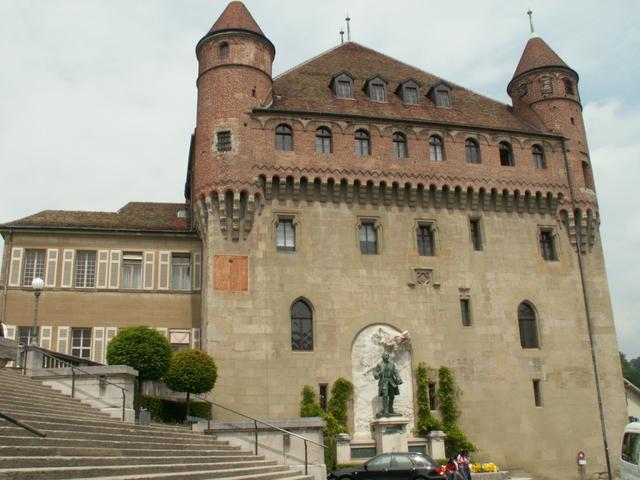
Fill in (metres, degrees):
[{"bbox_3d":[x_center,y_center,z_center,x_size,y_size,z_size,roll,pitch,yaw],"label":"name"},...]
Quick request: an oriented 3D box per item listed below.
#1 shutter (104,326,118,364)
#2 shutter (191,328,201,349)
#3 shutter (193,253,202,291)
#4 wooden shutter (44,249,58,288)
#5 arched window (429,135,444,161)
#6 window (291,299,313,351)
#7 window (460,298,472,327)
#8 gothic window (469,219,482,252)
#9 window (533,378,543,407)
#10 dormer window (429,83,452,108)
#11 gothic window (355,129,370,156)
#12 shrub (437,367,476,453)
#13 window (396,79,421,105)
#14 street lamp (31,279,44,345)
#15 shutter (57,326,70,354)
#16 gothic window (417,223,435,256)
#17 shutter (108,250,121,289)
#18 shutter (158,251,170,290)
[{"bbox_3d":[-9.932,5.102,30.901,0.534,1.849,0.060,2,-16,-13],"label":"shutter"},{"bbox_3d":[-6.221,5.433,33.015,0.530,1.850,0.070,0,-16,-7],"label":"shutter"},{"bbox_3d":[-6.223,1.589,32.808,0.474,1.972,0.060,2,-16,-13],"label":"shutter"},{"bbox_3d":[-13.600,1.405,32.803,0.550,2.022,0.060,2,-19,-12],"label":"wooden shutter"},{"bbox_3d":[6.004,-4.720,33.413,0.807,1.498,0.250,2,-19,-13],"label":"arched window"},{"bbox_3d":[-0.887,4.174,31.982,1.125,2.599,0.300,2,-16,-16],"label":"window"},{"bbox_3d":[7.704,3.849,34.391,0.563,1.486,0.200,2,-16,-14],"label":"window"},{"bbox_3d":[8.606,-0.255,35.883,0.611,1.819,0.200,2,-16,-14],"label":"gothic window"},{"bbox_3d":[10.353,7.313,30.928,0.418,1.293,0.250,2,-19,-13],"label":"window"},{"bbox_3d":[7.492,-8.791,40.718,1.289,1.789,1.300,2,-16,-14],"label":"dormer window"},{"bbox_3d":[2.257,-5.211,34.822,0.888,1.636,0.250,2,-16,-14],"label":"gothic window"},{"bbox_3d":[6.649,8.443,32.179,1.705,4.179,0.800,2,-16,-14],"label":"shrub"},{"bbox_3d":[5.407,-8.875,40.191,1.254,1.800,1.300,2,-16,-14],"label":"window"},{"bbox_3d":[-9.502,2.410,21.729,0.410,2.319,0.410,-2,-15,0],"label":"street lamp"},{"bbox_3d":[-12.560,5.233,31.706,0.550,2.050,0.060,2,-19,-12],"label":"shutter"},{"bbox_3d":[5.740,-0.021,35.113,1.009,1.893,0.300,2,-16,-16],"label":"gothic window"},{"bbox_3d":[-10.591,1.512,33.433,0.550,2.066,0.060,2,-19,-12],"label":"shutter"},{"bbox_3d":[-8.173,1.571,33.948,0.550,2.110,0.060,2,-19,-12],"label":"shutter"}]

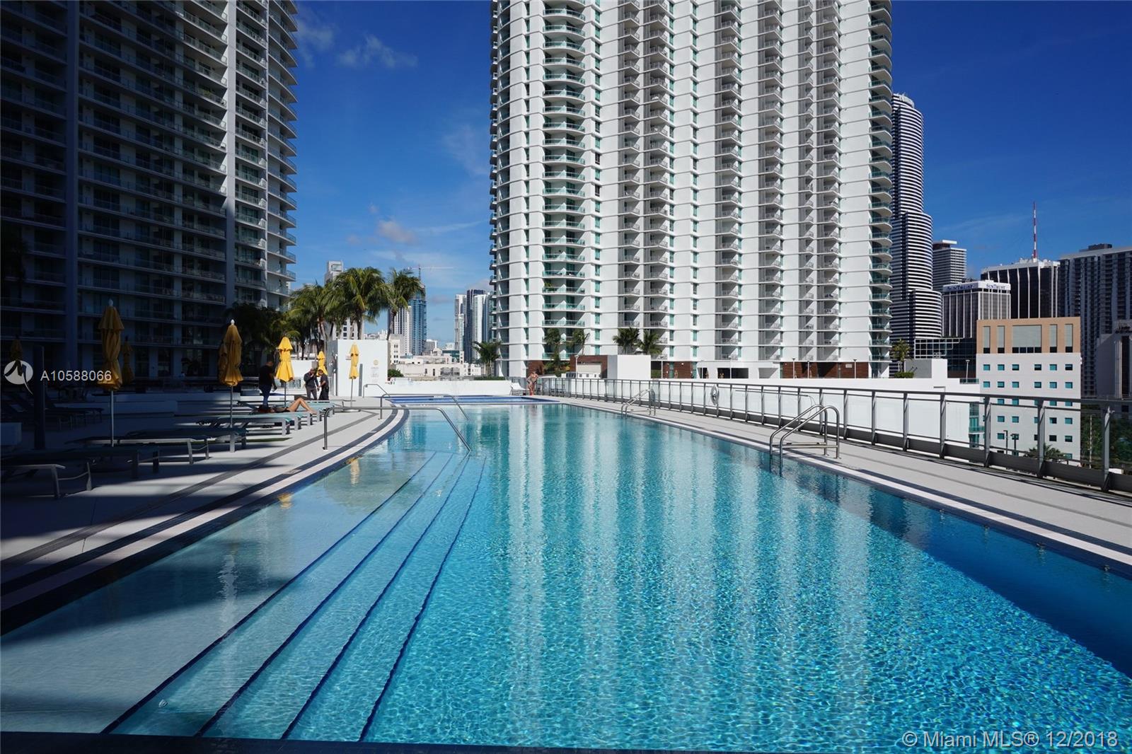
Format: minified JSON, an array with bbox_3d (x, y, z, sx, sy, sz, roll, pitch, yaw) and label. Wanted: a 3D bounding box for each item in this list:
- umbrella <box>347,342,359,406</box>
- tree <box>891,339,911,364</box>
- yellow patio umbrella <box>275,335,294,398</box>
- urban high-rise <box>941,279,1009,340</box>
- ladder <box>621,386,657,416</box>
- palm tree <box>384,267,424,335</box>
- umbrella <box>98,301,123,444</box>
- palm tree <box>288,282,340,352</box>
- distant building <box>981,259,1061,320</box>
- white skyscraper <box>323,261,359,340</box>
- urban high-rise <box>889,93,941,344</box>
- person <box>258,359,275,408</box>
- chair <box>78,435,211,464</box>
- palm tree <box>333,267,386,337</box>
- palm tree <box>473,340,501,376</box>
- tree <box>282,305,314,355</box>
[{"bbox_3d":[-8.740,-0.080,31.000,0.440,2.630,0.440,0,0,0],"label":"umbrella"},{"bbox_3d":[62.000,-3.900,140.000,3.700,6.300,3.700,0,0,0],"label":"tree"},{"bbox_3d":[-8.040,0.085,21.600,0.490,2.510,0.490,0,0,0],"label":"yellow patio umbrella"},{"bbox_3d":[357.000,-27.000,656.000,41.000,105.000,36.000,0,0,-23],"label":"urban high-rise"},{"bbox_3d":[2.520,0.884,26.060,1.080,0.920,0.570,0,0,-10],"label":"ladder"},{"bbox_3d":[-11.981,-4.527,56.000,3.020,7.220,3.020,0,0,0],"label":"palm tree"},{"bbox_3d":[-8.090,-0.020,13.400,0.460,2.680,0.460,0,0,0],"label":"umbrella"},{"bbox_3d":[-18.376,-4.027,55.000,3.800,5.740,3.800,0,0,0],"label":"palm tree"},{"bbox_3d":[470.000,-49.000,782.000,42.000,143.000,58.000,0,0,-27],"label":"distant building"},{"bbox_3d":[-156.000,-27.000,537.000,23.000,104.000,26.000,0,0,-24],"label":"white skyscraper"},{"bbox_3d":[204.000,-70.000,445.000,50.000,192.000,50.000,0,0,-23],"label":"urban high-rise"},{"bbox_3d":[-9.900,0.365,25.000,0.500,1.800,0.500,0,0,-3],"label":"person"},{"bbox_3d":[-6.700,1.150,11.970,1.880,0.430,0.700,0,0,-8],"label":"chair"},{"bbox_3d":[-15.329,-4.560,56.000,3.940,7.280,3.940,0,0,0],"label":"palm tree"},{"bbox_3d":[-11.017,-2.461,105.000,3.940,5.410,3.940,0,0,0],"label":"palm tree"},{"bbox_3d":[-21.000,-2.500,60.000,3.400,6.300,3.400,0,0,0],"label":"tree"}]

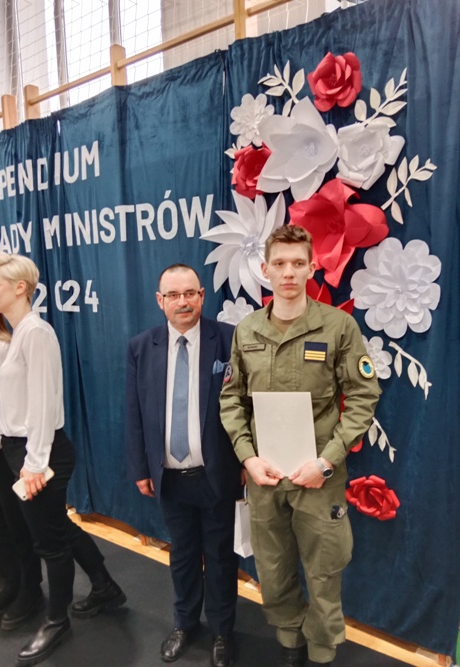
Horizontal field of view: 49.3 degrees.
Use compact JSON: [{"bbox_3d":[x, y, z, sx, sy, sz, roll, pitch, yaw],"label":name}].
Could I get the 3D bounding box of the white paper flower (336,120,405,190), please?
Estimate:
[{"bbox_3d":[0.542,-0.688,1.952,0.273,0.253,0.120,4,8,36],"label":"white paper flower"}]

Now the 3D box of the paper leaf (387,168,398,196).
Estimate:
[{"bbox_3d":[0.644,-0.598,1.982,0.035,0.106,0.016,6,10,35],"label":"paper leaf"}]

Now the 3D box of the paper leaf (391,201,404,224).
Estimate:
[{"bbox_3d":[0.665,-0.477,1.996,0.039,0.103,0.014,-26,-10,35],"label":"paper leaf"}]

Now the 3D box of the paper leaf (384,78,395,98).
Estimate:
[{"bbox_3d":[0.628,-0.960,1.965,0.038,0.073,0.014,16,15,34],"label":"paper leaf"}]

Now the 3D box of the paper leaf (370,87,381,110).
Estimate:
[{"bbox_3d":[0.581,-0.938,2.001,0.042,0.087,0.014,-10,0,36],"label":"paper leaf"}]

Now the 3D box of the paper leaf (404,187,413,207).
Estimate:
[{"bbox_3d":[0.695,-0.529,1.954,0.026,0.080,0.016,-11,-1,37],"label":"paper leaf"}]

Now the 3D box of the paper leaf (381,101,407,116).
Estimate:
[{"bbox_3d":[0.643,-0.879,1.963,0.102,0.043,0.014,-6,2,36],"label":"paper leaf"}]

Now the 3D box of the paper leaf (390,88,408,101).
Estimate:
[{"bbox_3d":[0.644,-0.913,1.909,0.072,0.037,0.015,4,8,36],"label":"paper leaf"}]

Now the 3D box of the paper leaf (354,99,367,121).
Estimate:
[{"bbox_3d":[0.523,-0.891,2.001,0.054,0.083,0.015,4,8,36],"label":"paper leaf"}]

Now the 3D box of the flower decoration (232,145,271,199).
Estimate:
[{"bbox_3d":[0.117,-0.734,2.272,0.249,0.244,0.100,4,8,36],"label":"flower decoration"}]

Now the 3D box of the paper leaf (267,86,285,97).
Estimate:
[{"bbox_3d":[0.203,-1.069,2.214,0.108,0.035,0.015,4,8,36],"label":"paper leaf"}]

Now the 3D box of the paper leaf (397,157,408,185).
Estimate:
[{"bbox_3d":[0.680,-0.636,1.966,0.036,0.107,0.014,5,8,35],"label":"paper leaf"}]

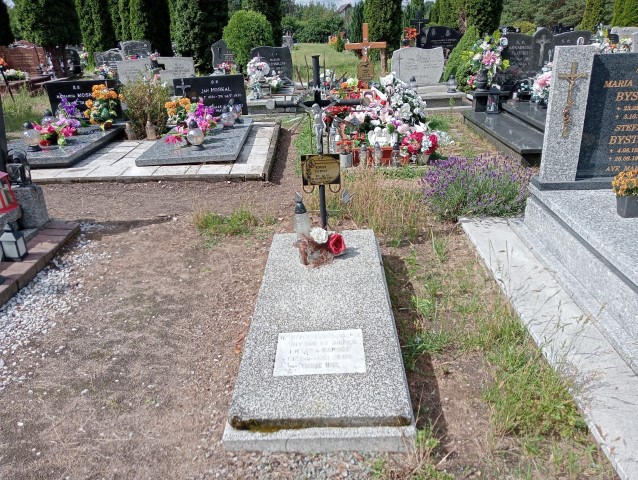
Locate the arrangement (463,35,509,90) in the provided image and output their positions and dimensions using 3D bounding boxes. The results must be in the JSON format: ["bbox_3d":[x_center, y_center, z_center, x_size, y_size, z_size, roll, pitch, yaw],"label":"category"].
[{"bbox_3d":[2.029,-2.156,6.300,0.500,0.640,0.420,-3,23,0],"label":"arrangement"}]

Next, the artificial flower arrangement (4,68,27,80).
[{"bbox_3d":[-6.903,-3.739,11.708,0.520,0.260,0.320,-4,23,-3],"label":"artificial flower arrangement"}]

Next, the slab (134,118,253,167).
[{"bbox_3d":[-1.434,-1.246,6.452,1.034,0.085,2.026,-2,24,0],"label":"slab"}]

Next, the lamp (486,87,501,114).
[{"bbox_3d":[2.145,-1.734,6.377,0.135,0.307,0.135,-3,24,0],"label":"lamp"}]

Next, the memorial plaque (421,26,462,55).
[{"bbox_3d":[2.976,-4.698,12.366,1.120,0.760,0.160,-2,23,2],"label":"memorial plaque"}]

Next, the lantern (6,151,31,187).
[{"bbox_3d":[-2.160,-0.528,3.741,0.116,0.251,0.116,-3,24,-1],"label":"lantern"}]

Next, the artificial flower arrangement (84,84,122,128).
[{"bbox_3d":[-2.867,-1.777,6.894,0.446,0.539,0.372,-3,24,0],"label":"artificial flower arrangement"}]

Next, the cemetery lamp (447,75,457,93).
[{"bbox_3d":[2.124,-2.494,8.217,0.140,0.265,0.140,-3,24,0],"label":"cemetery lamp"}]

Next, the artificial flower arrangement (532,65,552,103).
[{"bbox_3d":[2.595,-1.706,5.776,0.360,0.440,0.340,-3,23,0],"label":"artificial flower arrangement"}]

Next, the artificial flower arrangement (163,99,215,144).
[{"bbox_3d":[-1.467,-1.356,5.872,0.558,0.465,0.391,-3,24,0],"label":"artificial flower arrangement"}]

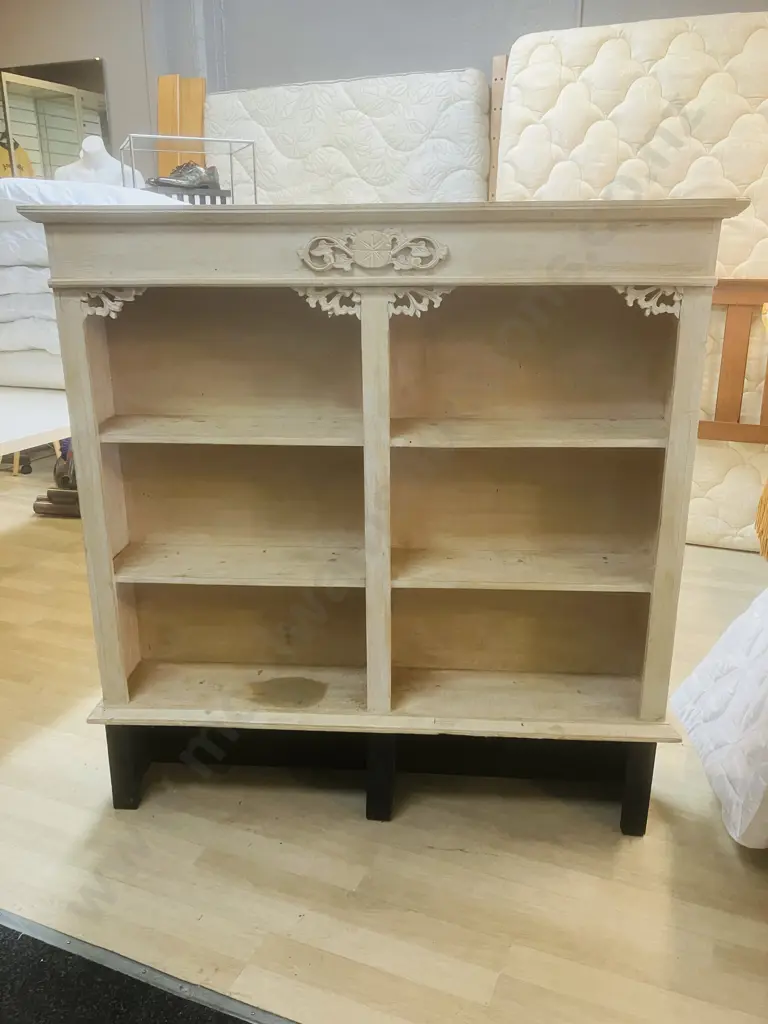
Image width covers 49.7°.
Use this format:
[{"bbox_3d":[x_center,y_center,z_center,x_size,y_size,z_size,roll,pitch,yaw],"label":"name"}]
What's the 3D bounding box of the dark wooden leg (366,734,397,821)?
[{"bbox_3d":[-0.010,0.539,1.746,0.051,0.231,0.047,1,17,4],"label":"dark wooden leg"}]

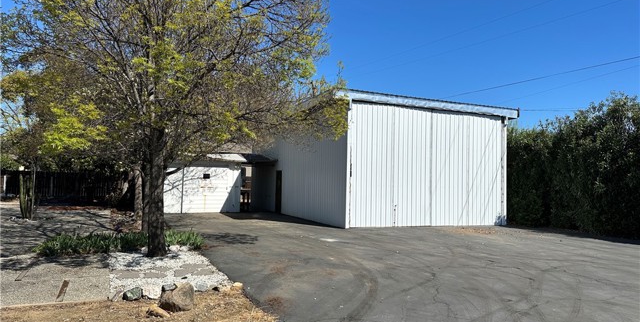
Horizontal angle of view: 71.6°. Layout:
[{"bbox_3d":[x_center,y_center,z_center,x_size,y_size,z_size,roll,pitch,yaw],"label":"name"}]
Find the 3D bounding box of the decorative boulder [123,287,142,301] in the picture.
[{"bbox_3d":[-2.356,1.679,5.591,0.250,0.140,0.170,2,-2,-22],"label":"decorative boulder"}]

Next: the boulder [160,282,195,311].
[{"bbox_3d":[-1.693,1.596,5.253,0.420,0.310,0.330,2,-2,-17],"label":"boulder"}]

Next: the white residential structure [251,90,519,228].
[{"bbox_3d":[1.801,0.226,22.150,8.059,4.720,12.679,2,-2,-23],"label":"white residential structure"}]

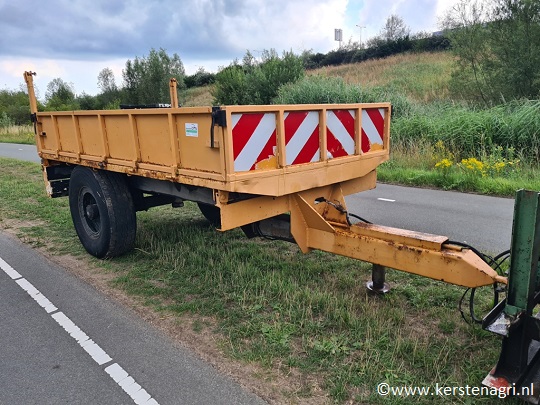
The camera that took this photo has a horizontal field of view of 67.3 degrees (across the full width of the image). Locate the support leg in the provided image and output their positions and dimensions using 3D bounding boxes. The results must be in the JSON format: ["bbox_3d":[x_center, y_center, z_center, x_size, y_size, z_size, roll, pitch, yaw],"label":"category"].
[{"bbox_3d":[0.858,0.573,3.200,0.190,0.265,0.190,11,17,43],"label":"support leg"}]

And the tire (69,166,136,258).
[{"bbox_3d":[-1.883,0.091,4.548,1.065,1.065,0.350,11,17,43],"label":"tire"}]

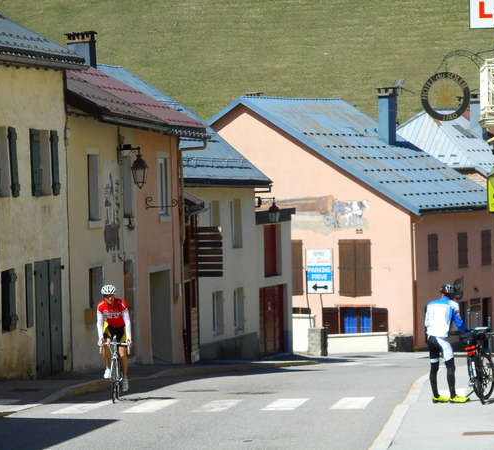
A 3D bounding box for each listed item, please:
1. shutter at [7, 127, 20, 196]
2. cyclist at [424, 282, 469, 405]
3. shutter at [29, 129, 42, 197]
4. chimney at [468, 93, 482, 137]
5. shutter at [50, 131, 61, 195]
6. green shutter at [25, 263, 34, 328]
[{"bbox_3d":[-4.288,-1.154,42.748,0.070,1.280,0.520,-2,1,10],"label":"shutter"},{"bbox_3d":[2.938,1.745,34.200,0.540,1.740,0.520,-1,2,37],"label":"cyclist"},{"bbox_3d":[-4.028,-1.184,44.229,0.070,1.280,0.520,-2,1,10],"label":"shutter"},{"bbox_3d":[9.130,-4.337,92.000,0.550,1.850,0.550,-1,1,32],"label":"chimney"},{"bbox_3d":[-3.656,-1.183,44.300,0.050,1.250,0.460,-1,1,14],"label":"shutter"},{"bbox_3d":[-4.012,1.311,42.900,0.050,1.170,0.430,-1,1,14],"label":"green shutter"}]

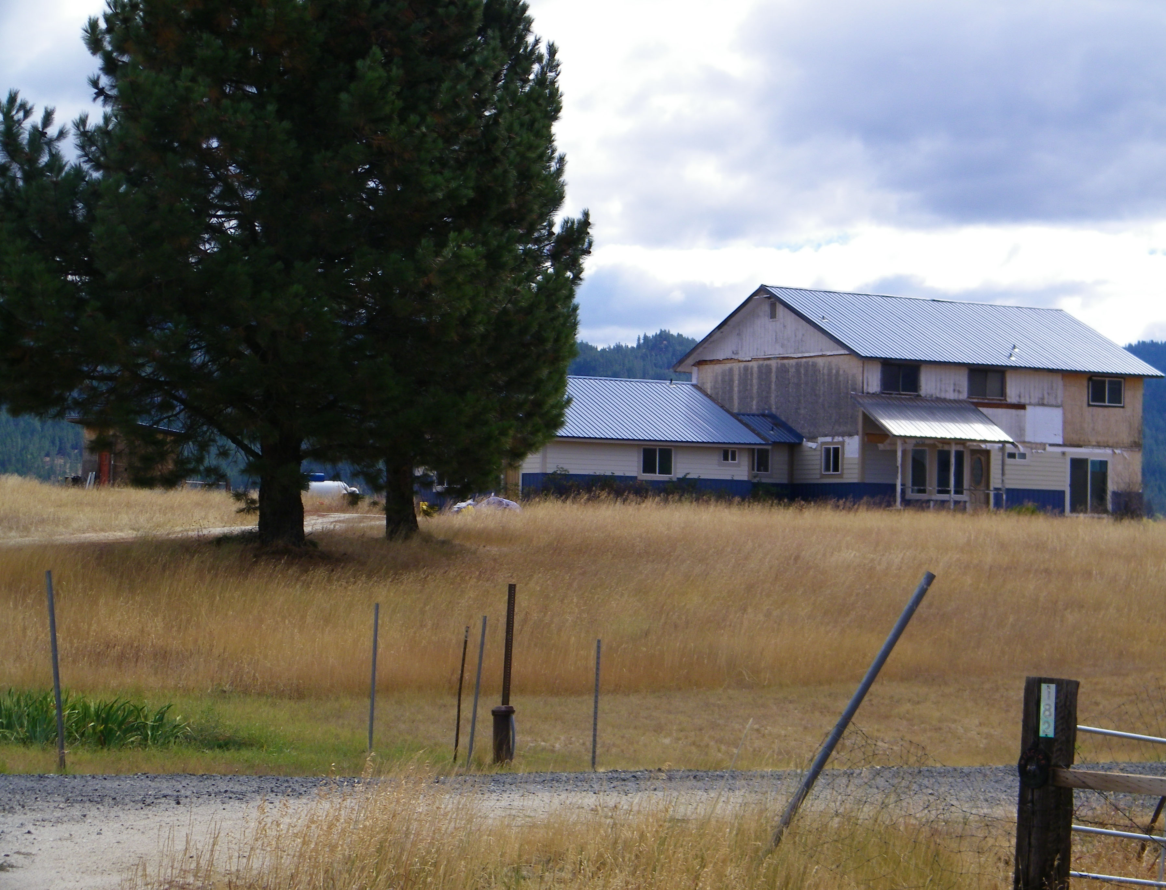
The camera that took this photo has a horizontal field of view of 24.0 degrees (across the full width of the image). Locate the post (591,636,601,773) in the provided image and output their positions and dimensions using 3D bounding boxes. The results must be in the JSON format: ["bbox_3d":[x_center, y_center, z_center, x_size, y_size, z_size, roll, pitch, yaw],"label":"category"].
[{"bbox_3d":[0.134,2.533,26.716,0.035,1.290,0.035,2,-1,0],"label":"post"}]

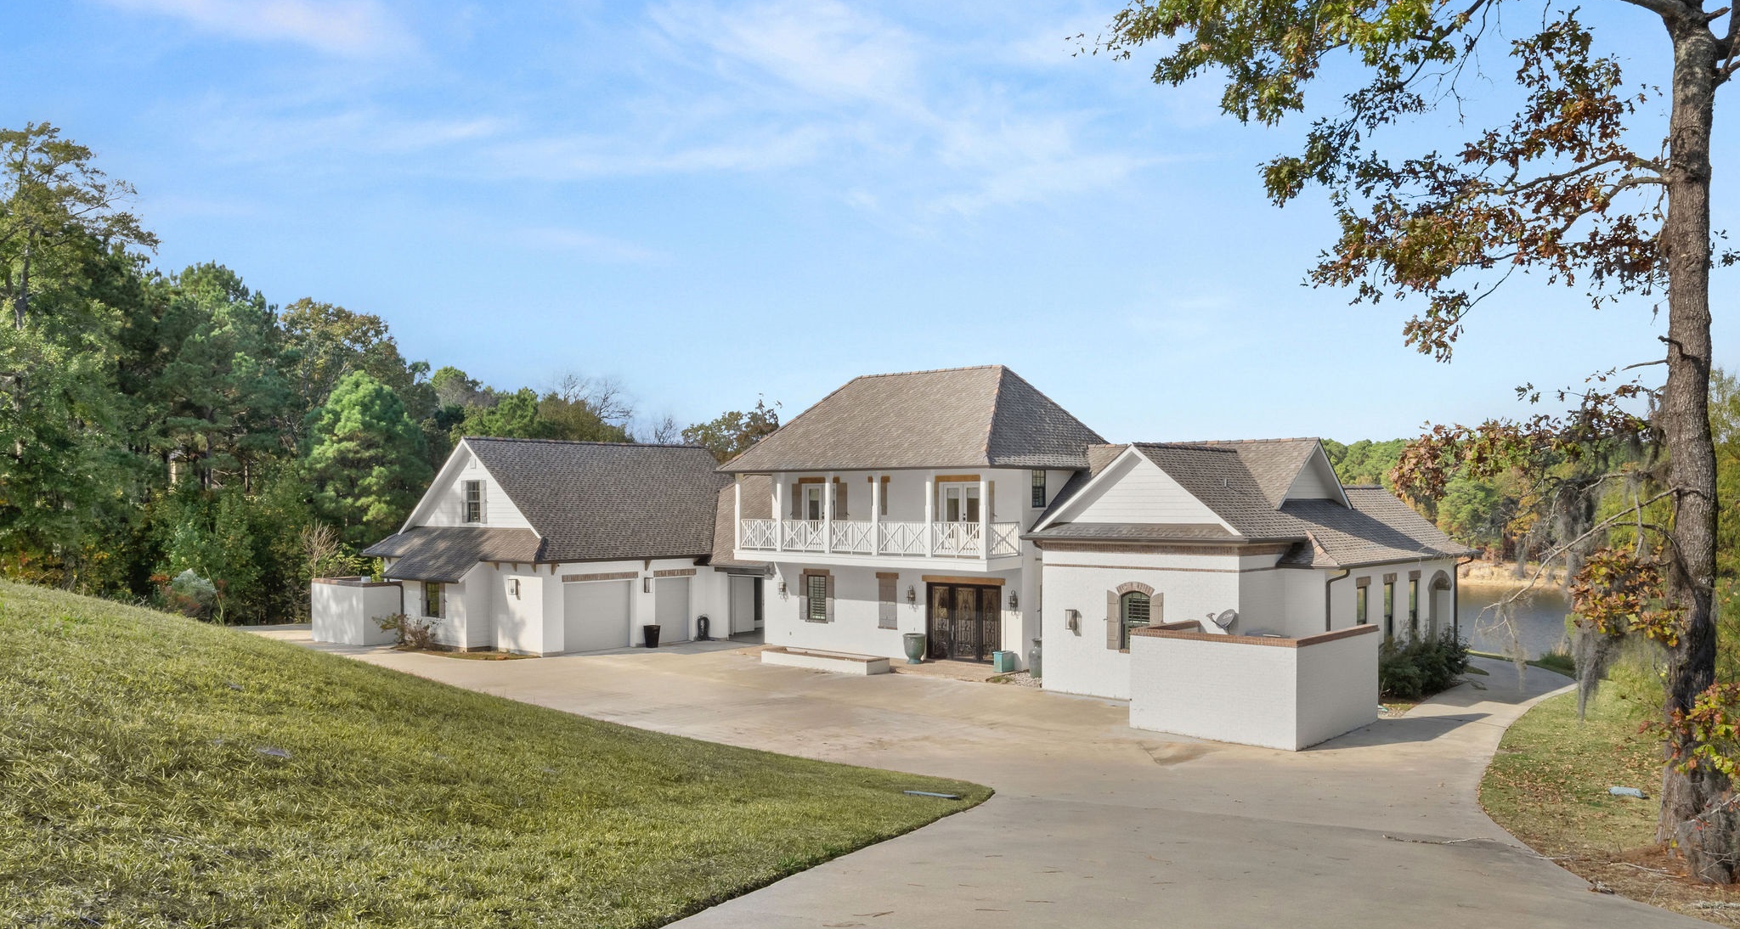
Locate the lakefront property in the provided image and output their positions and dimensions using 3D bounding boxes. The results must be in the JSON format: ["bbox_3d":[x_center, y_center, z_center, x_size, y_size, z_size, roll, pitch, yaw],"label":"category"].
[{"bbox_3d":[0.317,1.640,43.652,36.300,10.300,22.400,-2,-2,42],"label":"lakefront property"}]

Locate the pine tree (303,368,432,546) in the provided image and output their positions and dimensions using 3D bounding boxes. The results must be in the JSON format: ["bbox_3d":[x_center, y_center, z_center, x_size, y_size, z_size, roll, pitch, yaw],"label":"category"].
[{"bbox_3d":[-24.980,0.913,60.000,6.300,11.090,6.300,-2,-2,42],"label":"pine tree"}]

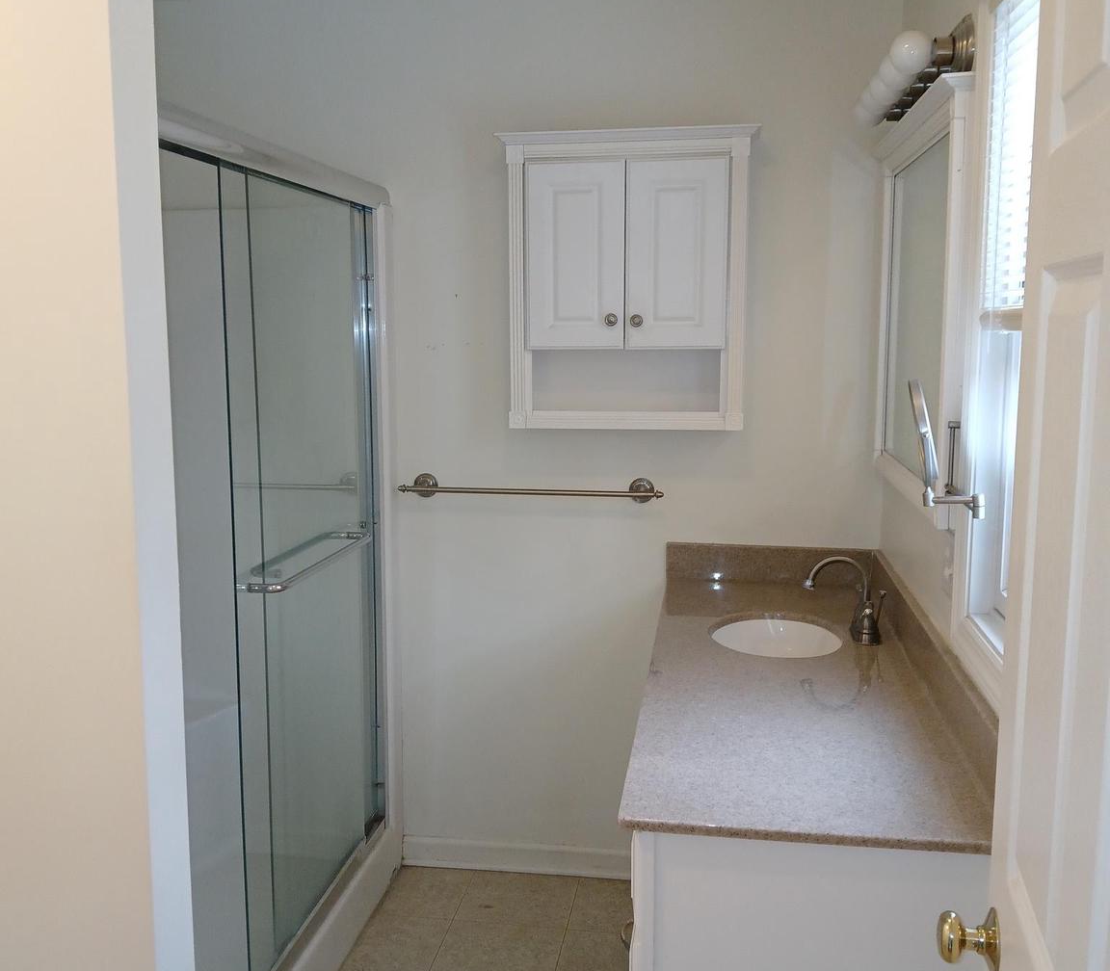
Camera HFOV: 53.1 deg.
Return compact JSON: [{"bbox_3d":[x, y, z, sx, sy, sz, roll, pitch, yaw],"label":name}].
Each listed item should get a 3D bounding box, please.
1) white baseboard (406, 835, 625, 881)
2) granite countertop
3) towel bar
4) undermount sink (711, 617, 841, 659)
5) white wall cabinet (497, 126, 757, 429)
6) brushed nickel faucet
[{"bbox_3d":[-0.068,1.082,3.220,0.767,0.088,0.015,1,8,8],"label":"white baseboard"},{"bbox_3d":[0.477,0.376,2.255,0.557,0.020,1.550,1,8,8],"label":"granite countertop"},{"bbox_3d":[-0.069,0.012,3.047,0.731,0.067,0.071,1,8,8],"label":"towel bar"},{"bbox_3d":[0.492,0.409,2.511,0.307,0.144,0.396,1,8,8],"label":"undermount sink"},{"bbox_3d":[0.185,-0.521,2.875,0.657,0.743,0.193,1,8,8],"label":"white wall cabinet"},{"bbox_3d":[0.644,0.246,2.477,0.177,0.178,0.188,1,8,8],"label":"brushed nickel faucet"}]

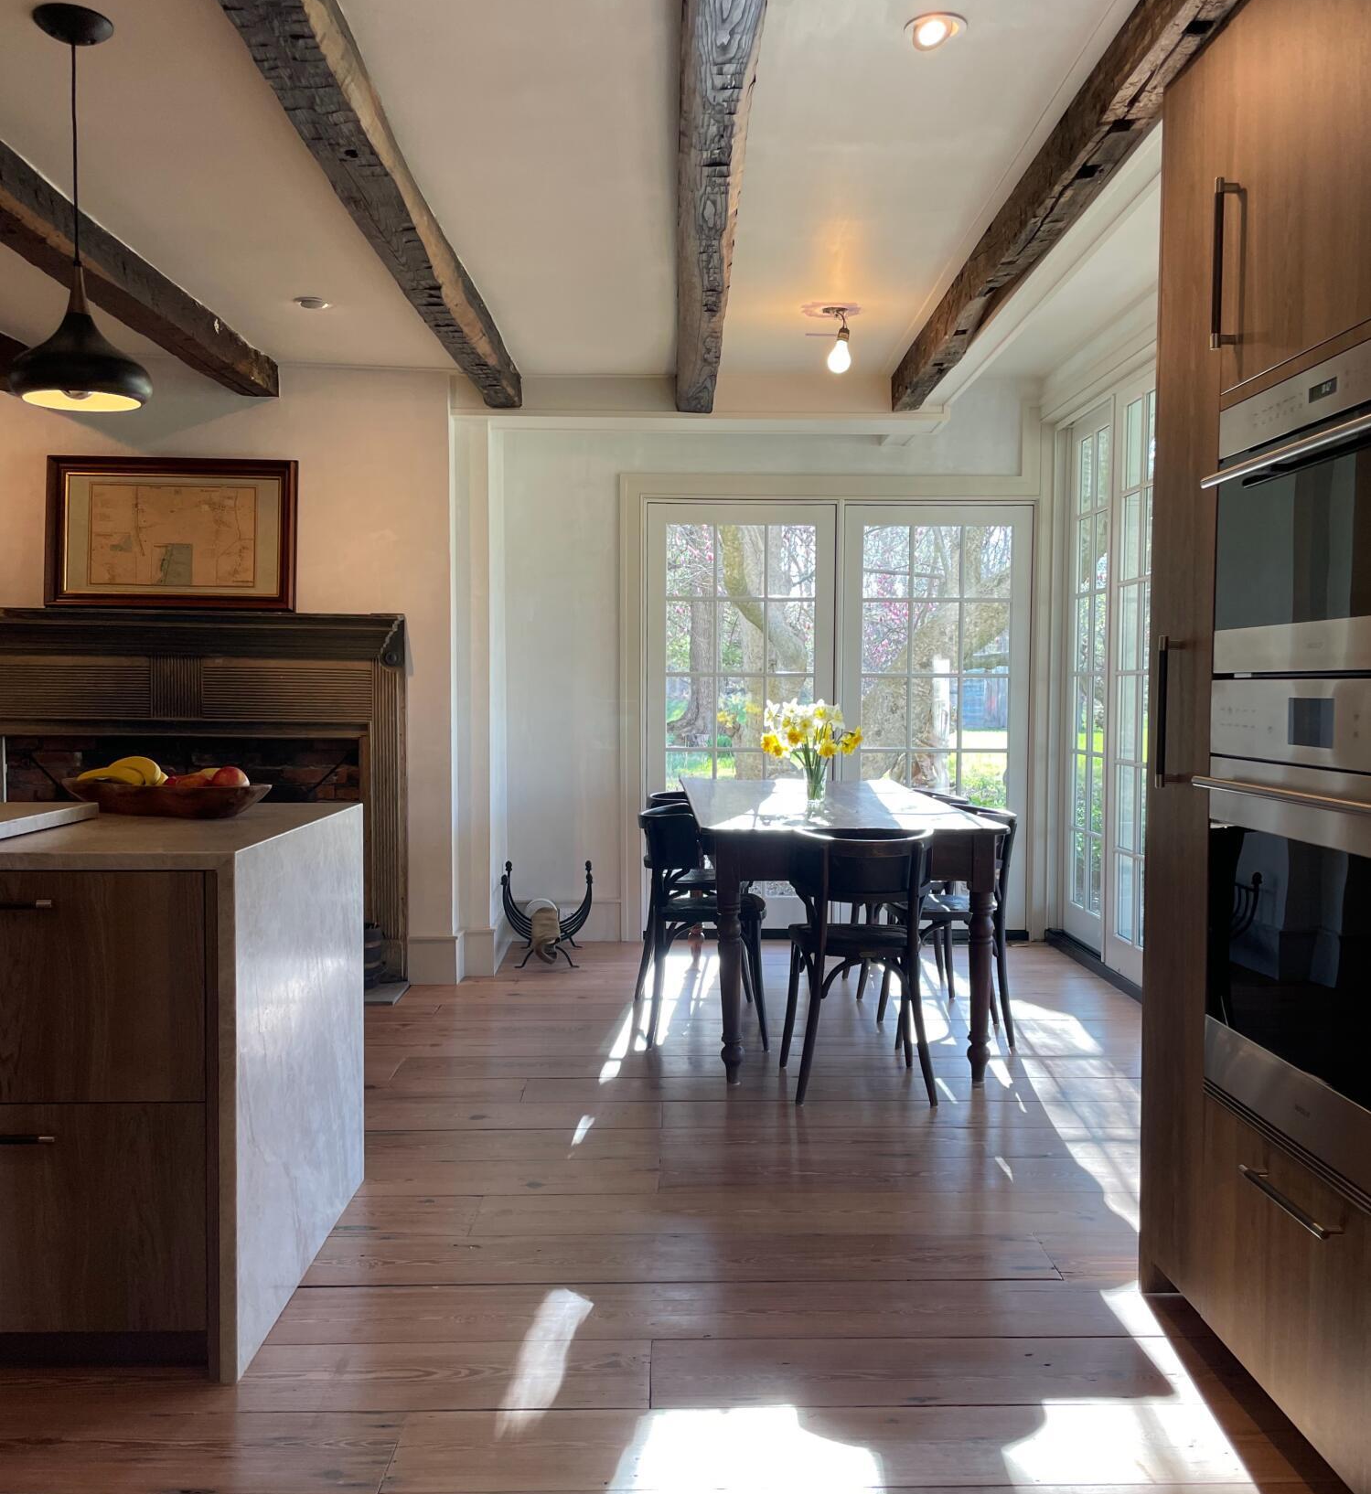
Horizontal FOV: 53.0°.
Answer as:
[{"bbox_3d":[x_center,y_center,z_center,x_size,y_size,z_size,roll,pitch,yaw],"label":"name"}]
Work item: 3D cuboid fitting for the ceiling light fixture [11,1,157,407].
[{"bbox_3d":[-1.185,-1.044,2.684,0.286,0.732,0.286,0,2,-1],"label":"ceiling light fixture"}]

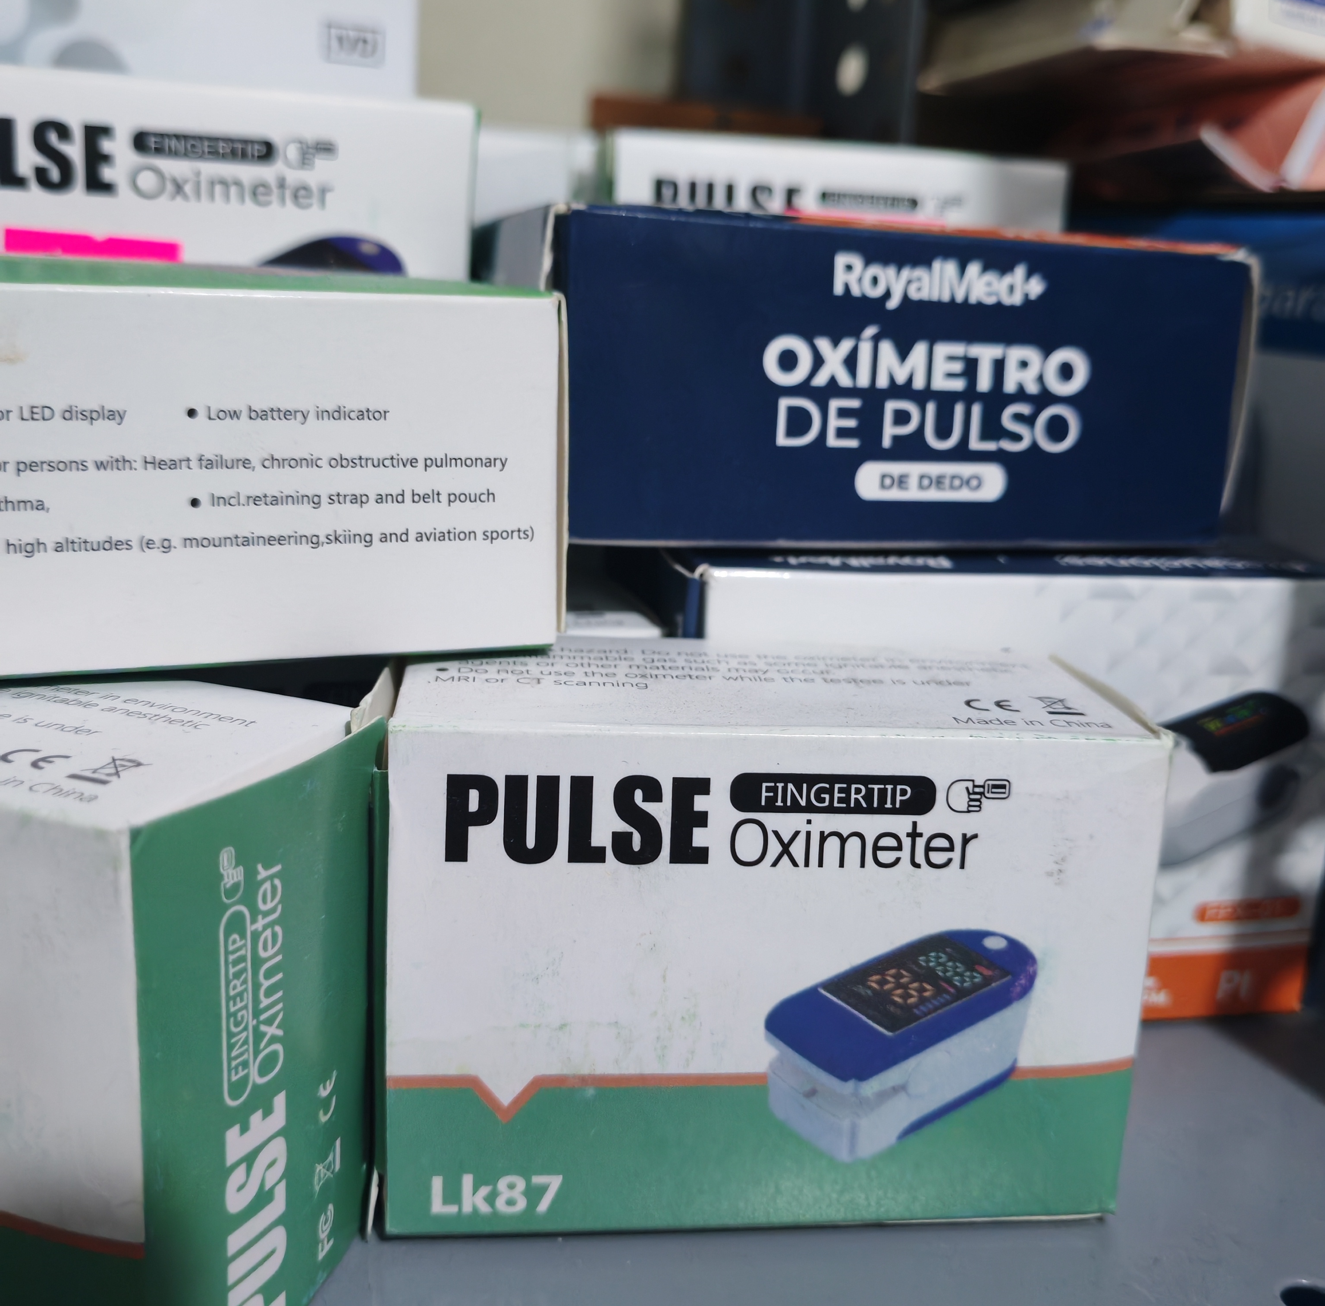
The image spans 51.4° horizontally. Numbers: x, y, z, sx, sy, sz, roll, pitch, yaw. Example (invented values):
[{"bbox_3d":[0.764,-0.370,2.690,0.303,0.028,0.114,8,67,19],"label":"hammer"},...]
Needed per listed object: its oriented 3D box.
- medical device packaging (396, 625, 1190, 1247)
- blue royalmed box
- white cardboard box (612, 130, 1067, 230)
[{"bbox_3d":[0.011,0.035,0.183,0.090,0.064,0.042,1,13,-5],"label":"medical device packaging"},{"bbox_3d":[0.027,-0.046,0.233,0.107,0.044,0.075,-1,14,-15],"label":"blue royalmed box"},{"bbox_3d":[0.031,-0.071,0.292,0.090,0.064,0.042,0,13,-9],"label":"white cardboard box"}]

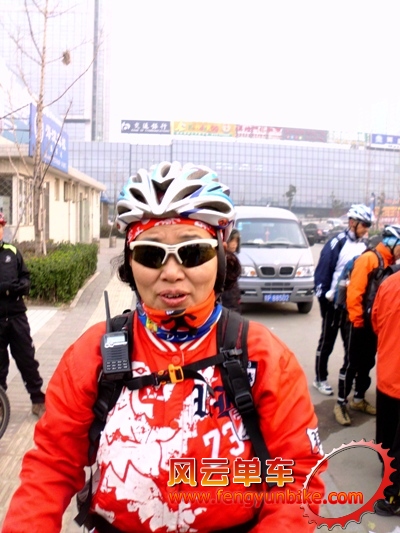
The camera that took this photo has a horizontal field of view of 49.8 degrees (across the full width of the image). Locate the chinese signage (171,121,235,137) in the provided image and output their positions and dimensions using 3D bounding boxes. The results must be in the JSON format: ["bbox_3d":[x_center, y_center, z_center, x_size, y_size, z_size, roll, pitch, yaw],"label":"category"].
[{"bbox_3d":[1.081,-27.770,87.725,13.094,2.630,0.300,-1,7,-12],"label":"chinese signage"}]

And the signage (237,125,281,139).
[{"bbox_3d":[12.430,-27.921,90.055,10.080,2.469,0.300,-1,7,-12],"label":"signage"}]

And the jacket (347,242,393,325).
[{"bbox_3d":[1.454,0.153,3.677,0.400,0.700,0.500,3,7,20],"label":"jacket"}]

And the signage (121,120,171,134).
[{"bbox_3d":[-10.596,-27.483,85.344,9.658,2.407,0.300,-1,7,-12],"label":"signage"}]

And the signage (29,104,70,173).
[{"bbox_3d":[-4.275,-3.543,12.481,0.120,1.280,3.998,0,7,-4],"label":"signage"}]

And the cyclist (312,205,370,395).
[{"bbox_3d":[1.404,0.324,4.084,0.550,1.770,0.500,3,7,20],"label":"cyclist"}]

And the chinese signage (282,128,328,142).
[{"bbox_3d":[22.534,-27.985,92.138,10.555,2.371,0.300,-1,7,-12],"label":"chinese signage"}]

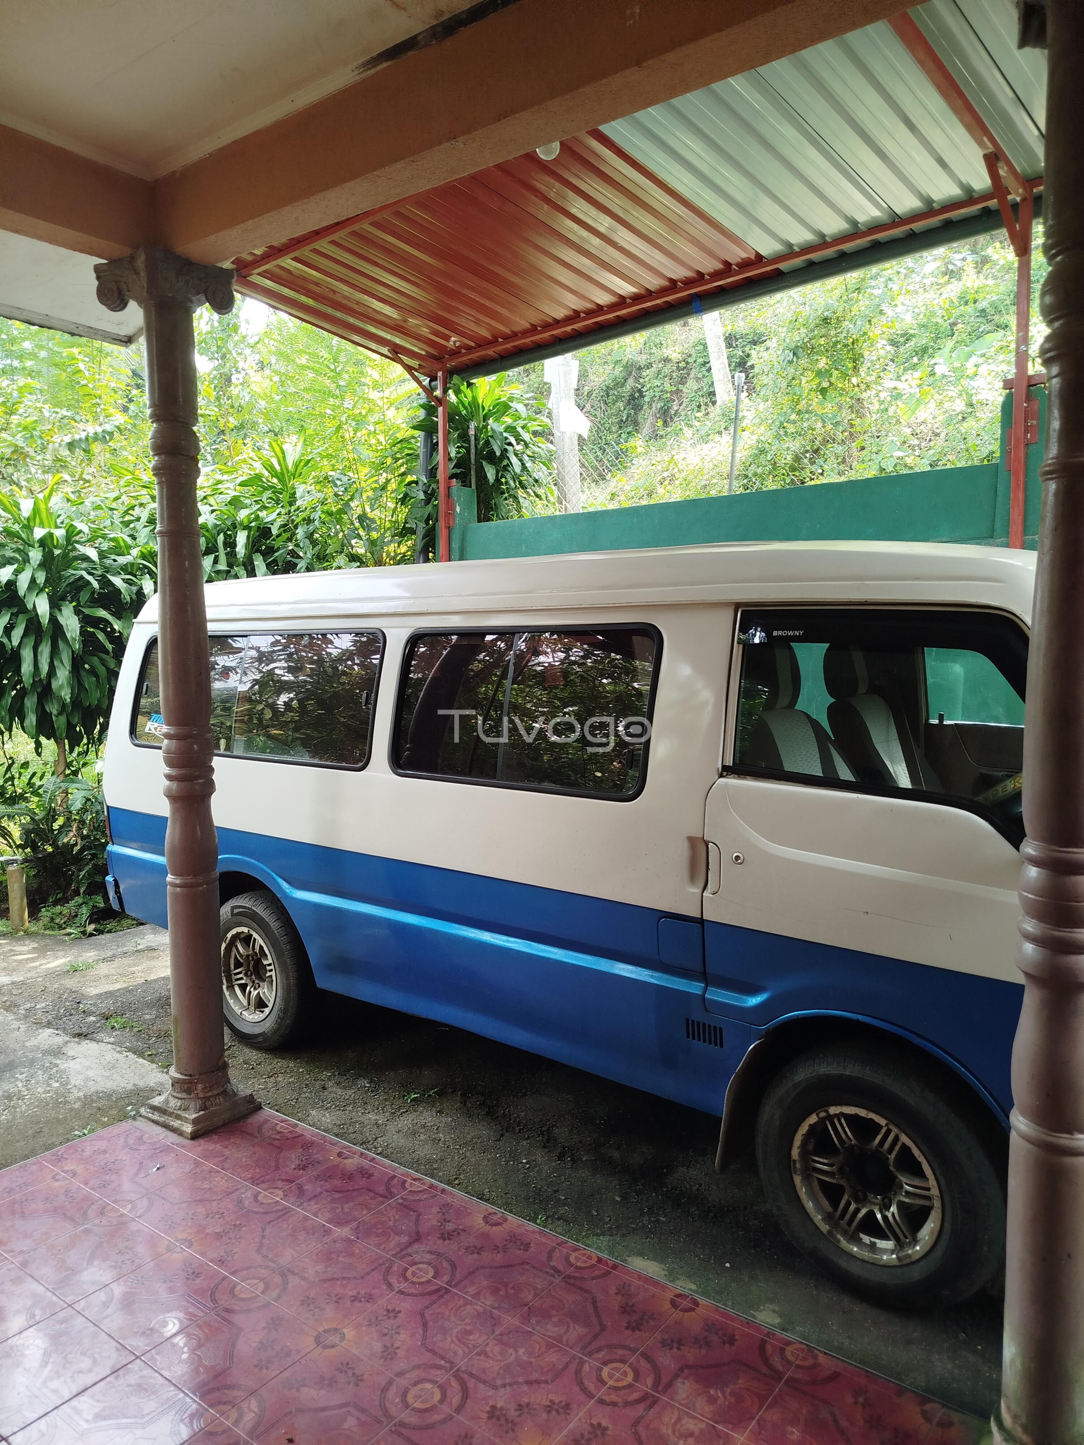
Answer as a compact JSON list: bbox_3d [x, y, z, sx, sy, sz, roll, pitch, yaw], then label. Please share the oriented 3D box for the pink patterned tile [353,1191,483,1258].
[{"bbox_3d":[-0.341,1.399,2.773,0.300,0.010,0.300,3,5,37],"label":"pink patterned tile"}]

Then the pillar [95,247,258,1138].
[{"bbox_3d":[-1.198,-0.060,3.348,0.315,2.820,0.315,3,6,37],"label":"pillar"}]

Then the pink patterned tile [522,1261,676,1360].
[{"bbox_3d":[0.139,1.421,2.412,0.300,0.010,0.300,3,6,37],"label":"pink patterned tile"}]

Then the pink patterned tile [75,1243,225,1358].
[{"bbox_3d":[-0.940,1.428,2.479,0.300,0.010,0.300,3,6,37],"label":"pink patterned tile"}]

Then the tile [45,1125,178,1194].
[{"bbox_3d":[-1.311,1.377,3.130,0.300,0.010,0.300,3,5,37],"label":"tile"}]

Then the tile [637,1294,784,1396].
[{"bbox_3d":[0.397,1.436,2.261,0.300,0.010,0.300,3,6,37],"label":"tile"}]

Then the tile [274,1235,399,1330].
[{"bbox_3d":[-0.520,1.418,2.536,0.300,0.010,0.300,3,6,37],"label":"tile"}]

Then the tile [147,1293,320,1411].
[{"bbox_3d":[-0.702,1.440,2.298,0.300,0.010,0.300,3,6,37],"label":"tile"}]

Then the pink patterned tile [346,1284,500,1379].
[{"bbox_3d":[-0.281,1.432,2.358,0.300,0.010,0.300,3,6,37],"label":"pink patterned tile"}]

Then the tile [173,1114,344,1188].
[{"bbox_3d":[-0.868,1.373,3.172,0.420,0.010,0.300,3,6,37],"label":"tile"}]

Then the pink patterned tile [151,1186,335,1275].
[{"bbox_3d":[-0.759,1.406,2.717,0.300,0.010,0.300,3,6,37],"label":"pink patterned tile"}]

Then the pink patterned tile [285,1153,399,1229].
[{"bbox_3d":[-0.580,1.387,2.954,0.300,0.010,0.300,3,5,37],"label":"pink patterned tile"}]

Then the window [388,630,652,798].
[{"bbox_3d":[-0.087,-0.052,3.300,1.050,0.530,0.045,3,-6,38],"label":"window"}]

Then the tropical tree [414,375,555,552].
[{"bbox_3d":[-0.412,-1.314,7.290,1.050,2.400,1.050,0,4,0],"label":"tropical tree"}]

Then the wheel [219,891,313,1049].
[{"bbox_3d":[-1.167,1.043,4.228,0.640,0.640,0.200,3,5,38],"label":"wheel"}]

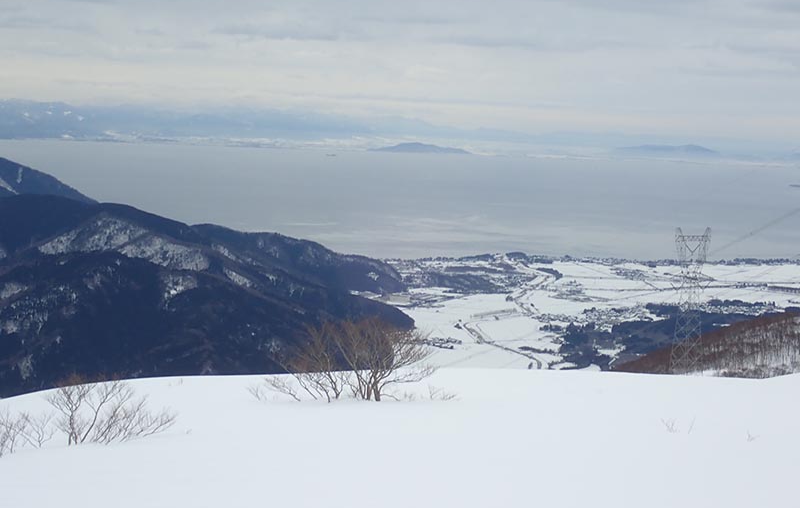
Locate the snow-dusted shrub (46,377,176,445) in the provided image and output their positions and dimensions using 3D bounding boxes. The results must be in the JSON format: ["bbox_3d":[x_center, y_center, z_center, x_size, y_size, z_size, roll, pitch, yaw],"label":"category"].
[{"bbox_3d":[-3.649,1.992,19.000,1.600,0.820,1.200,2,6,0],"label":"snow-dusted shrub"}]

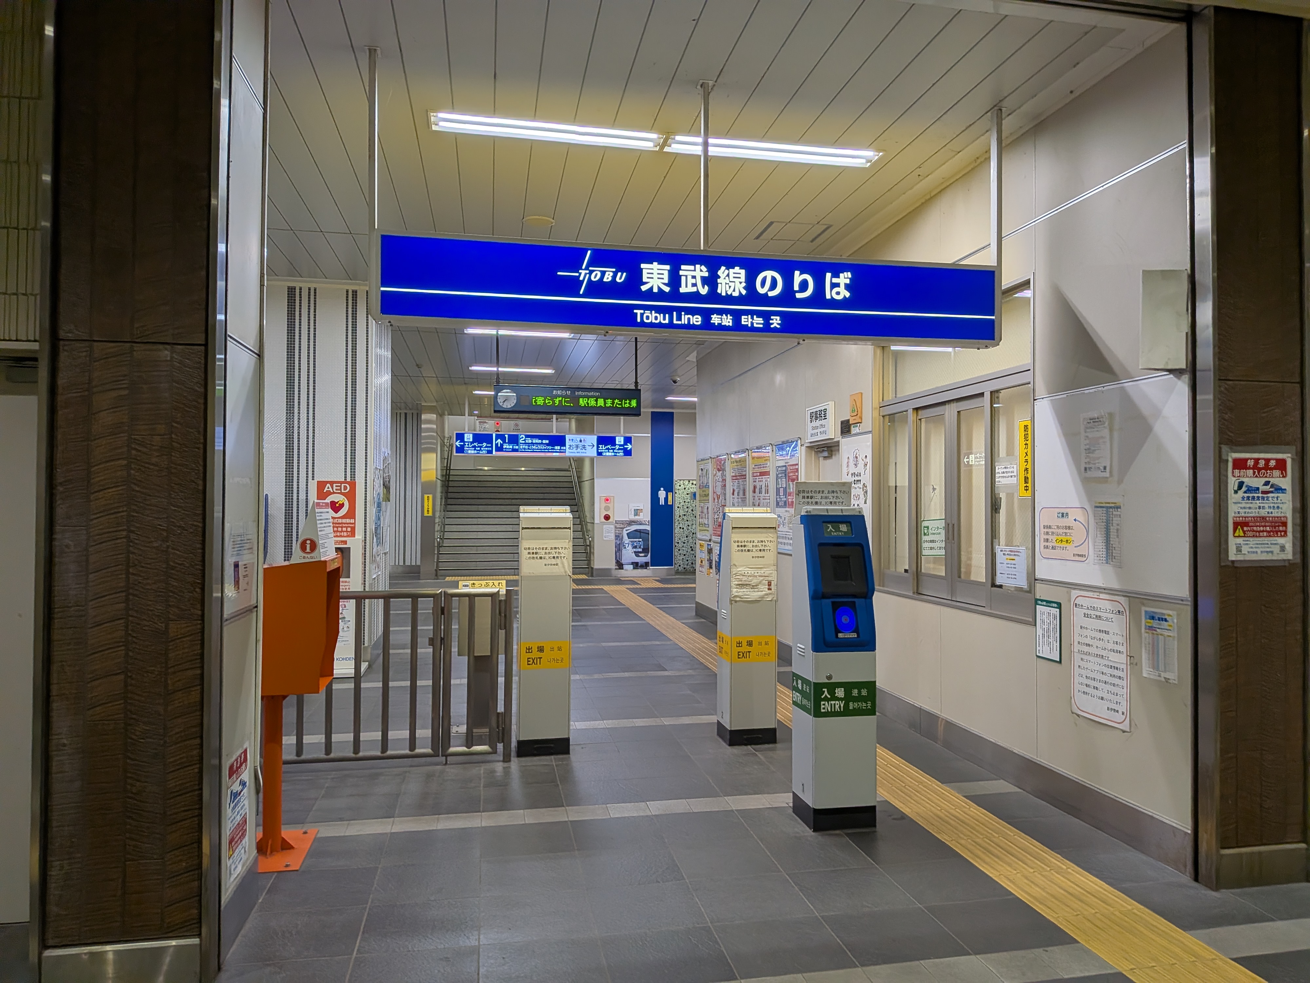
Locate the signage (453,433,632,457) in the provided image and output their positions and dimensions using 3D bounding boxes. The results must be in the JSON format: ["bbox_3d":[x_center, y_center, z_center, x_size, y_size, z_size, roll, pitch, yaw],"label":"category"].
[{"bbox_3d":[-2.073,-0.857,17.106,3.333,0.415,0.170,0,-1,-11],"label":"signage"}]

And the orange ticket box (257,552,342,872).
[{"bbox_3d":[-1.645,0.938,4.056,0.384,1.316,0.473,0,-1,-10],"label":"orange ticket box"}]

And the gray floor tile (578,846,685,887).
[{"bbox_3d":[-0.104,1.597,3.844,0.415,0.020,0.385,0,-1,-10],"label":"gray floor tile"}]

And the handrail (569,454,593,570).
[{"bbox_3d":[-1.821,0.212,21.683,0.140,3.100,5.000,0,-1,-11],"label":"handrail"}]

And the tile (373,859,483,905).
[{"bbox_3d":[-0.918,1.586,3.686,0.407,0.015,0.394,0,-1,-11],"label":"tile"}]

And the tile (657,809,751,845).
[{"bbox_3d":[0.236,1.613,4.344,0.415,0.010,0.389,0,-1,-10],"label":"tile"}]

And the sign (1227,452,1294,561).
[{"bbox_3d":[2.452,0.062,3.674,0.295,0.427,0.008,0,-1,-10],"label":"sign"}]

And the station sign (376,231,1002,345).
[{"bbox_3d":[0.237,-0.948,4.377,3.050,0.403,0.151,0,-1,-10],"label":"station sign"}]

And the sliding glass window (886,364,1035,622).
[{"bbox_3d":[1.861,0.020,5.758,0.101,1.384,1.882,0,-1,-10],"label":"sliding glass window"}]

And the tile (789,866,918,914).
[{"bbox_3d":[0.788,1.603,3.644,0.412,0.010,0.392,0,-1,-10],"label":"tile"}]

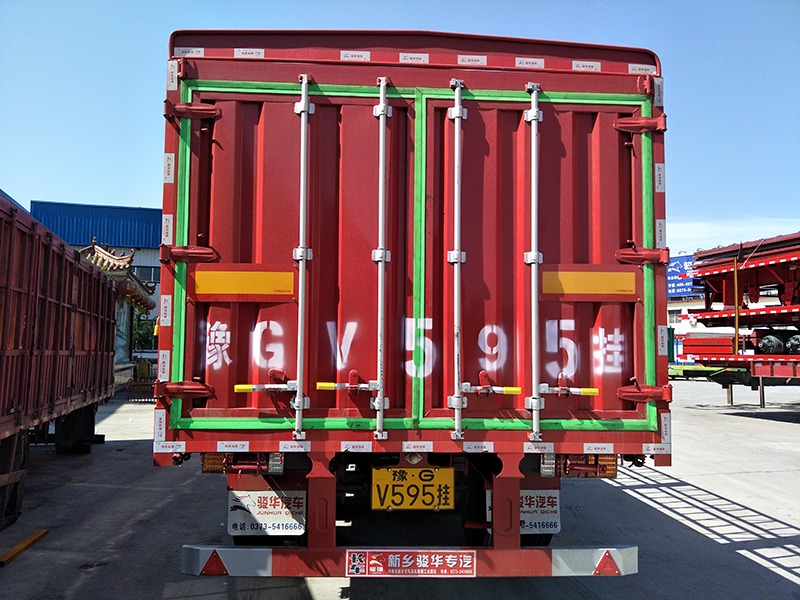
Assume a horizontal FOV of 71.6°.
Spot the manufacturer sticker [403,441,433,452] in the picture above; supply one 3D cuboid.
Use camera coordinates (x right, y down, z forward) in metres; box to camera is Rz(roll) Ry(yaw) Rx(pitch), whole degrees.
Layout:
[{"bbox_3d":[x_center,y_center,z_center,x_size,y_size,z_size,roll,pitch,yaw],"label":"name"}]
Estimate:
[{"bbox_3d":[0.088,0.719,2.710,0.150,0.050,0.006,1,-3,-3],"label":"manufacturer sticker"}]

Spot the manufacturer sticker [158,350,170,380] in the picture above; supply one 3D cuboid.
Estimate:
[{"bbox_3d":[-1.142,0.322,2.695,0.053,0.150,0.010,1,-3,-2],"label":"manufacturer sticker"}]

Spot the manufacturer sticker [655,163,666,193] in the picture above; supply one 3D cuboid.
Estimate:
[{"bbox_3d":[1.335,-0.629,2.852,0.050,0.150,0.010,1,-3,-3],"label":"manufacturer sticker"}]

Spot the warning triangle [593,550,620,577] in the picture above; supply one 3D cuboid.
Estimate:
[{"bbox_3d":[1.079,1.369,2.890,0.150,0.130,0.010,1,-3,-3],"label":"warning triangle"}]

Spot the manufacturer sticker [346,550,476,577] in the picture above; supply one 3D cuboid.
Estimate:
[{"bbox_3d":[0.056,1.333,2.807,0.660,0.138,0.010,1,-3,-3],"label":"manufacturer sticker"}]

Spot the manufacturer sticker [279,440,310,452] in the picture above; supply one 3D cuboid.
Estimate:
[{"bbox_3d":[-0.505,0.711,2.683,0.150,0.050,0.006,1,-3,-3],"label":"manufacturer sticker"}]

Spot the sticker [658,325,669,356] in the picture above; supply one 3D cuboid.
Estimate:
[{"bbox_3d":[1.338,0.207,2.818,0.050,0.150,0.006,1,-3,-3],"label":"sticker"}]

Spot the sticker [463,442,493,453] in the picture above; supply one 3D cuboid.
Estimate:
[{"bbox_3d":[0.385,0.725,2.735,0.150,0.050,0.010,1,-3,-3],"label":"sticker"}]

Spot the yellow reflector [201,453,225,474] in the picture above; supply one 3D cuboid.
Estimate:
[{"bbox_3d":[-0.934,0.821,2.801,0.135,0.110,0.050,1,-3,-2],"label":"yellow reflector"}]

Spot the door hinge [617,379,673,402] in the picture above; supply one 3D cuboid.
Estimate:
[{"bbox_3d":[1.218,0.466,2.755,0.270,0.090,0.070,1,-3,-2],"label":"door hinge"}]

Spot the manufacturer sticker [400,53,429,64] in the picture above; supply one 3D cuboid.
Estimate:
[{"bbox_3d":[0.073,-1.233,2.828,0.150,0.050,0.010,1,-3,-3],"label":"manufacturer sticker"}]

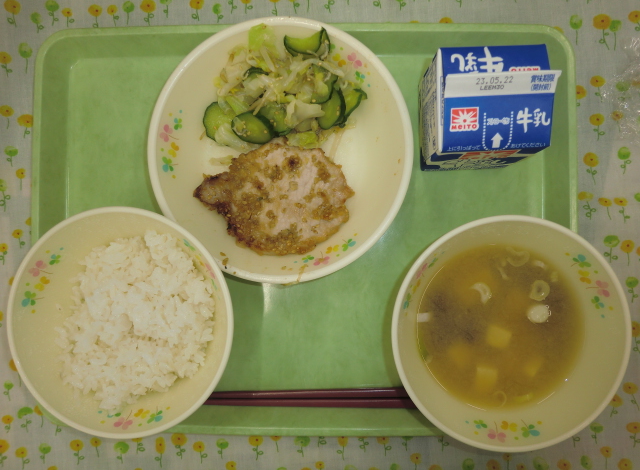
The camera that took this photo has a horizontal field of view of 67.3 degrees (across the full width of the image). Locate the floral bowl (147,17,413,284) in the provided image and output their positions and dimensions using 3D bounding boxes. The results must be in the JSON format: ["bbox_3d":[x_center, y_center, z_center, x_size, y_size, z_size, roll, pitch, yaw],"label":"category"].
[{"bbox_3d":[-0.024,-0.051,0.311,0.162,0.036,0.162,0,89,2],"label":"floral bowl"}]

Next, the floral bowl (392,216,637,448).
[{"bbox_3d":[0.107,0.055,0.295,0.131,0.055,0.131,0,89,2],"label":"floral bowl"}]

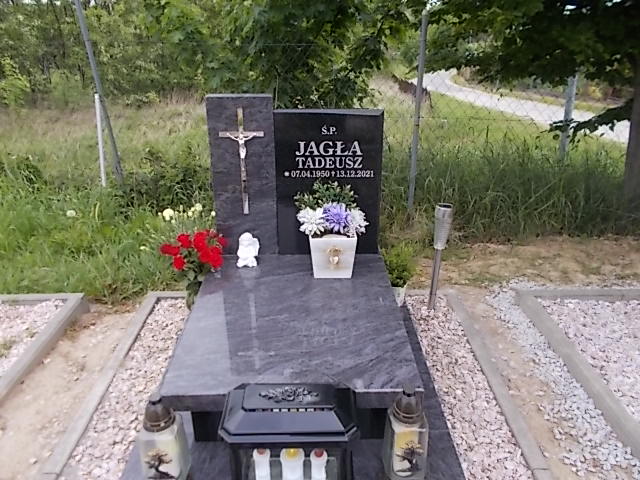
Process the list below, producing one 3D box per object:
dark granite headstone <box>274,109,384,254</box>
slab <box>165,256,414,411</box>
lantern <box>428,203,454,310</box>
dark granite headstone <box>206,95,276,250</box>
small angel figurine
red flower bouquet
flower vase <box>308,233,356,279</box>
[{"bbox_3d":[0.038,-0.245,2.143,0.463,0.650,0.083,0,24,-1],"label":"dark granite headstone"},{"bbox_3d":[-0.091,0.272,1.868,0.780,0.064,0.991,0,24,-1],"label":"slab"},{"bbox_3d":[0.556,0.098,2.264,0.079,0.546,0.079,0,24,-1],"label":"lantern"},{"bbox_3d":[-0.331,-0.270,2.125,0.274,0.708,0.083,0,24,-1],"label":"dark granite headstone"},{"bbox_3d":[-0.317,0.036,2.123,0.099,0.153,0.075,0,24,-1],"label":"small angel figurine"},{"bbox_3d":[-0.570,0.133,2.168,0.278,0.385,0.239,0,24,-1],"label":"red flower bouquet"},{"bbox_3d":[0.056,0.043,2.067,0.191,0.189,0.185,0,24,-1],"label":"flower vase"}]

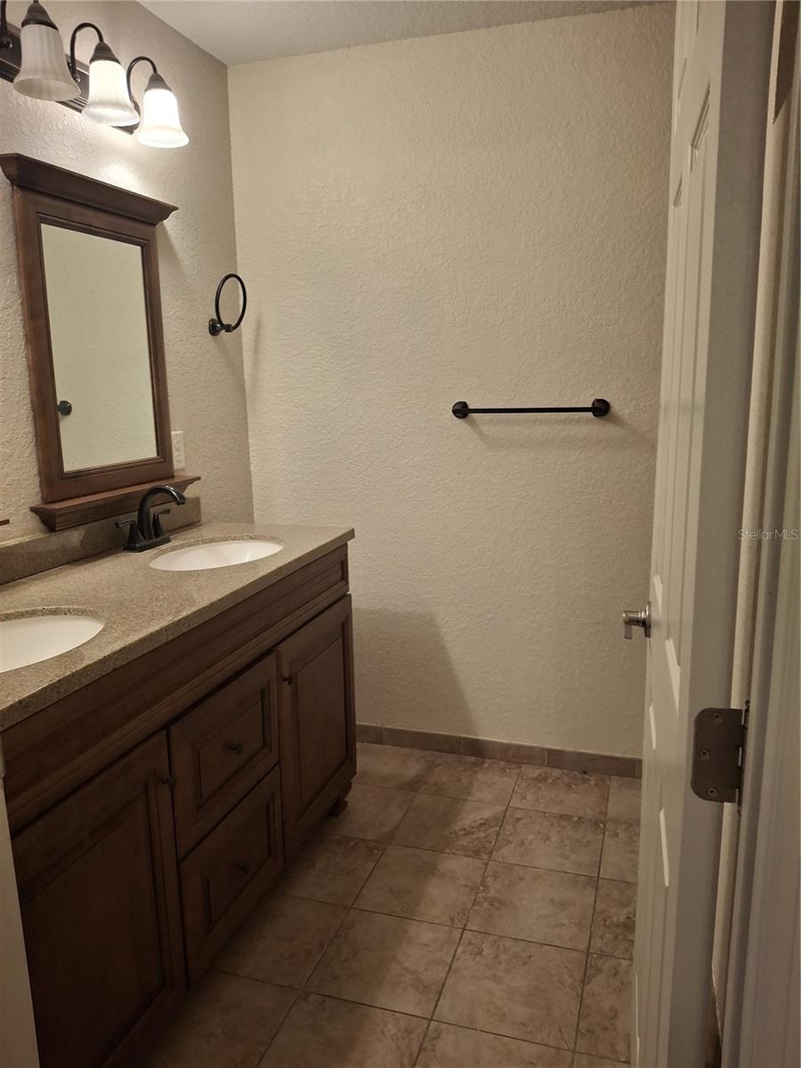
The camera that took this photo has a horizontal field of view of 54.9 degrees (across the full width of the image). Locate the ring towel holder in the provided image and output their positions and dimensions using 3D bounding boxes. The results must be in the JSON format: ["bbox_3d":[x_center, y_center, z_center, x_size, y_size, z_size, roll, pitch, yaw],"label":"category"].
[{"bbox_3d":[-0.594,-0.773,2.604,0.083,0.200,0.190,2,11,18],"label":"ring towel holder"}]

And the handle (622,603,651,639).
[{"bbox_3d":[0.421,0.162,1.372,0.050,0.065,0.140,2,11,16],"label":"handle"}]

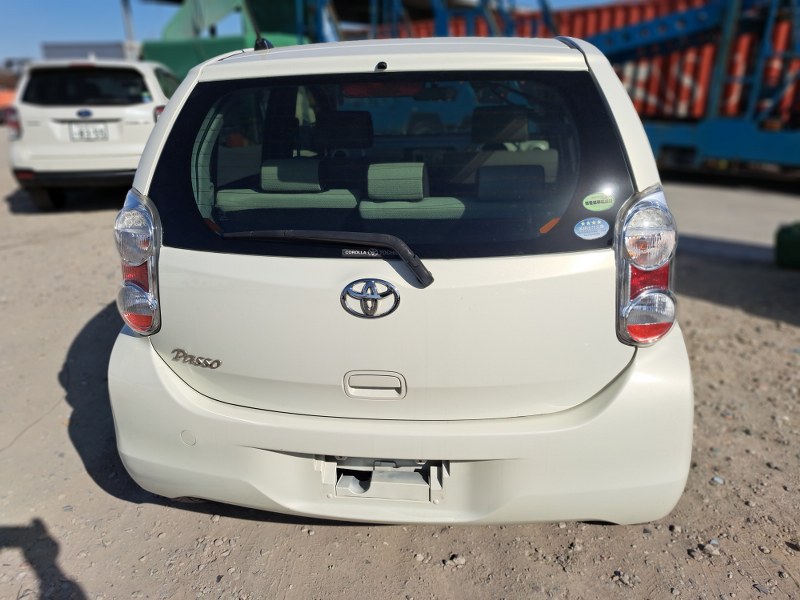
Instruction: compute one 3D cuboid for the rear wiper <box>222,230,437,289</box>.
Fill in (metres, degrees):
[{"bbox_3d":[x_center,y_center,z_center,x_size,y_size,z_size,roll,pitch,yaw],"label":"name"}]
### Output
[{"bbox_3d":[-0.167,-0.100,1.298,0.499,0.128,0.095,1,21,6],"label":"rear wiper"}]

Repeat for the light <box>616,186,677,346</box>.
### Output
[{"bbox_3d":[0.603,-0.088,1.383,0.170,0.392,0.190,1,21,6],"label":"light"}]

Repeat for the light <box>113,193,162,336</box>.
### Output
[{"bbox_3d":[-0.698,-0.109,1.527,0.172,0.392,0.190,1,21,6],"label":"light"}]

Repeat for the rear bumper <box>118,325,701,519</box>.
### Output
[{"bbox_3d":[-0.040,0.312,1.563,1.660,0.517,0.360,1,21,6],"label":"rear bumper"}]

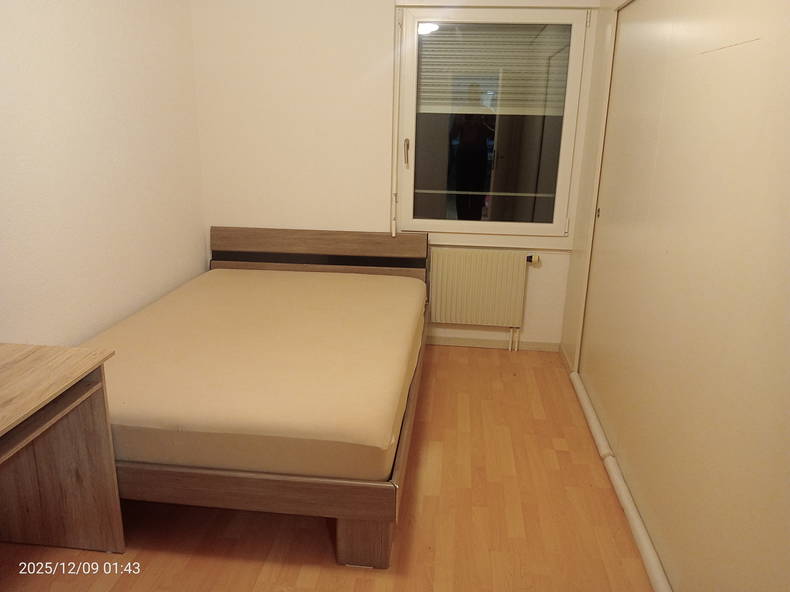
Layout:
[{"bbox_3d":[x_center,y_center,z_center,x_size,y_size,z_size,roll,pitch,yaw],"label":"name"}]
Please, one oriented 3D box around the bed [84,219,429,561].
[{"bbox_3d":[-0.593,0.233,3.133,1.428,0.756,2.123,3,16,5],"label":"bed"}]

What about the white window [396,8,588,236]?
[{"bbox_3d":[0.552,-1.016,3.837,1.070,1.298,0.079,3,16,5],"label":"white window"}]

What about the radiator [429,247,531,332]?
[{"bbox_3d":[0.522,-0.058,4.046,0.592,0.484,0.084,3,16,5],"label":"radiator"}]

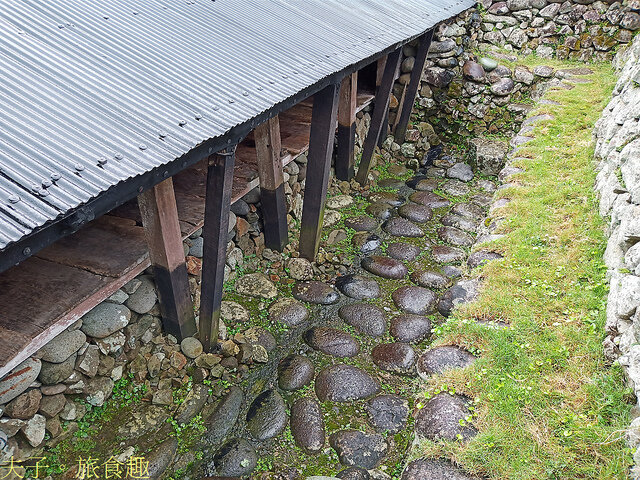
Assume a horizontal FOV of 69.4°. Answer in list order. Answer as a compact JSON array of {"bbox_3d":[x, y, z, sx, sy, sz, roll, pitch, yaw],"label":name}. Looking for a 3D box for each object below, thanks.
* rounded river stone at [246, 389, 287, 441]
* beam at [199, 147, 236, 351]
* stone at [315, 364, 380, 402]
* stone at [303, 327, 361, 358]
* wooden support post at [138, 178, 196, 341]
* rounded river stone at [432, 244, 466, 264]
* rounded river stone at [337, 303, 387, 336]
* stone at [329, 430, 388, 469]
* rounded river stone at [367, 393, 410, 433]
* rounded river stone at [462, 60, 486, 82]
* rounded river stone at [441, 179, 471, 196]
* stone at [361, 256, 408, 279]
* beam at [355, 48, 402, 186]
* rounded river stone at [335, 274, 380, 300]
[{"bbox_3d":[-0.300,0.993,2.644,0.224,0.145,0.341,6,33,10],"label":"rounded river stone"},{"bbox_3d":[-0.480,0.103,2.100,0.078,1.222,0.062,26,39,15],"label":"beam"},{"bbox_3d":[0.115,0.664,2.134,0.284,0.121,0.200,2,30,4],"label":"stone"},{"bbox_3d":[0.064,0.522,2.378,0.301,0.116,0.163,15,33,23],"label":"stone"},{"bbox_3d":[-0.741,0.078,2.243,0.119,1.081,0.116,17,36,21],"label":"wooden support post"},{"bbox_3d":[0.894,0.099,3.205,0.225,0.113,0.141,6,33,9],"label":"rounded river stone"},{"bbox_3d":[0.261,0.450,2.661,0.291,0.138,0.184,23,39,32],"label":"rounded river stone"},{"bbox_3d":[0.169,0.887,1.983,0.240,0.124,0.155,4,33,6],"label":"stone"},{"bbox_3d":[0.294,0.747,1.996,0.170,0.087,0.179,5,31,8],"label":"rounded river stone"},{"bbox_3d":[1.970,-2.150,5.900,0.300,0.250,0.240,16,35,23],"label":"rounded river stone"},{"bbox_3d":[1.510,-0.575,5.150,0.330,0.183,0.313,21,38,30],"label":"rounded river stone"},{"bbox_3d":[0.540,0.235,3.857,0.404,0.148,0.217,15,35,22],"label":"stone"},{"bbox_3d":[0.478,-0.969,3.839,0.100,1.220,0.100,23,36,16],"label":"beam"},{"bbox_3d":[0.246,0.295,2.902,0.271,0.133,0.177,15,36,22],"label":"rounded river stone"}]

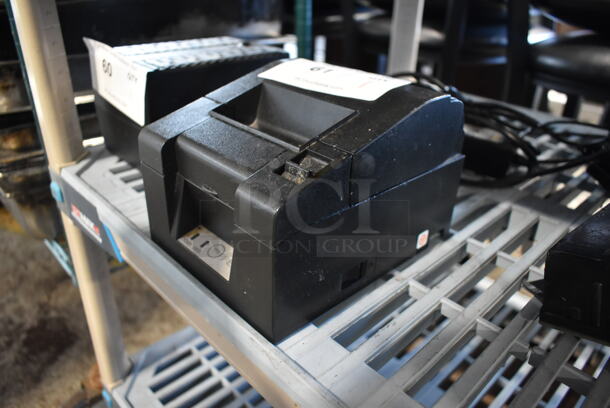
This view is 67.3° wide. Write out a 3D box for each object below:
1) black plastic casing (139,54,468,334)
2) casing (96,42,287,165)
[{"bbox_3d":[0.005,-0.031,0.342,0.198,0.125,0.146,-22,36,-39],"label":"black plastic casing"},{"bbox_3d":[-0.119,-0.110,0.497,0.167,0.108,0.121,-23,38,-40],"label":"casing"}]

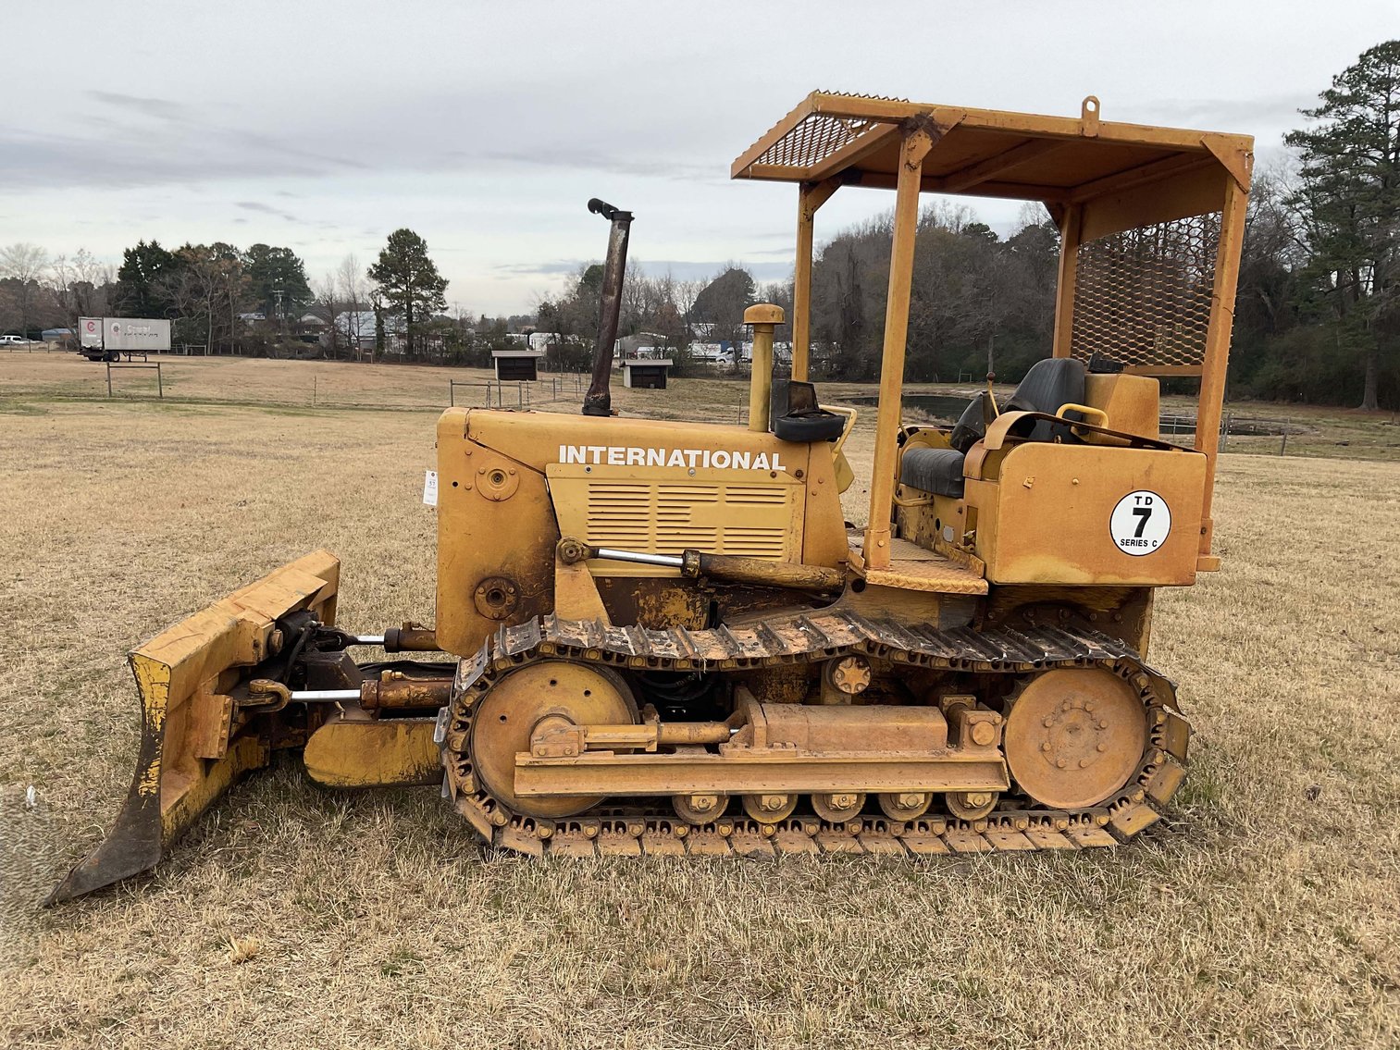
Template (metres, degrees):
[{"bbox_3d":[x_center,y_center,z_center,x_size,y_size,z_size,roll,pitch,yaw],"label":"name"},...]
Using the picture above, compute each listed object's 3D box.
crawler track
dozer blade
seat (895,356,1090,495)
[{"bbox_3d":[0.423,0.741,4.156,2.620,0.775,0.410,1,8,-9],"label":"crawler track"},{"bbox_3d":[-1.765,0.618,4.513,0.430,0.790,2.000,2,8,-2],"label":"dozer blade"},{"bbox_3d":[1.202,-0.407,4.787,0.600,0.560,0.510,1,8,-9],"label":"seat"}]

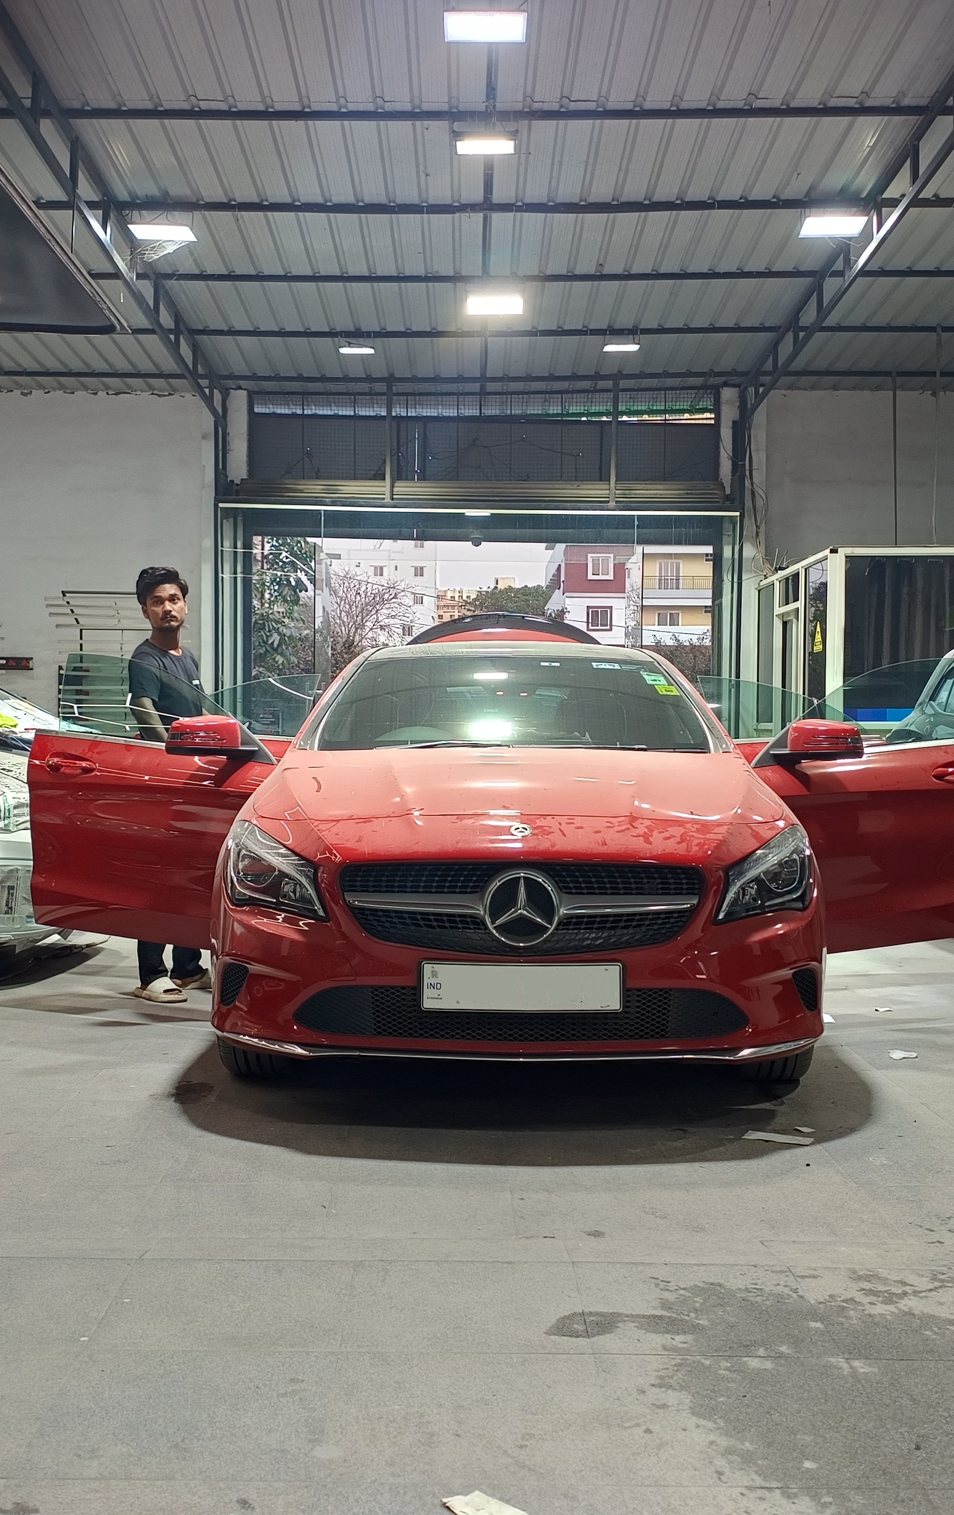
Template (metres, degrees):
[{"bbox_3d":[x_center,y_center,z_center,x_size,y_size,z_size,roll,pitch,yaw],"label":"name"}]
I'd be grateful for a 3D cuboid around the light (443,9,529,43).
[{"bbox_3d":[0.036,-3.400,6.450,0.385,0.090,0.270,0,0,0],"label":"light"}]

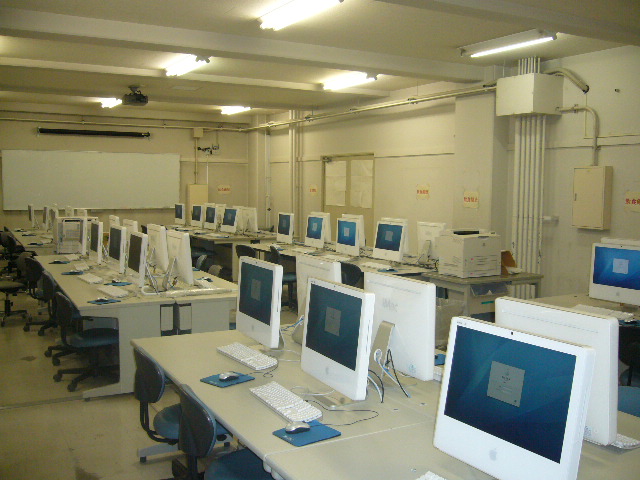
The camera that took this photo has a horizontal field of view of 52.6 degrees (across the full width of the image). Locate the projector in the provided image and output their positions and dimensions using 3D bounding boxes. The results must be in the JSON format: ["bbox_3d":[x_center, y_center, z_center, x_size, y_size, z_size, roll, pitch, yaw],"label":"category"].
[{"bbox_3d":[-2.879,-2.242,10.132,0.360,0.310,0.300,-2,6,-29],"label":"projector"}]

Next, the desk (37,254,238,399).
[{"bbox_3d":[-1.950,0.656,6.556,1.400,0.680,3.600,-2,6,-28],"label":"desk"}]

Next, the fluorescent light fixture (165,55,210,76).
[{"bbox_3d":[-1.629,-2.138,7.945,0.220,0.100,1.250,-2,6,-28],"label":"fluorescent light fixture"}]

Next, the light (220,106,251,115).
[{"bbox_3d":[-1.635,-2.557,12.682,0.220,0.100,1.250,-2,6,-28],"label":"light"}]

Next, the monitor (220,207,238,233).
[{"bbox_3d":[-1.522,-0.314,11.259,0.185,0.472,0.493,-3,6,-33],"label":"monitor"}]

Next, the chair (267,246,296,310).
[{"bbox_3d":[-0.403,0.486,8.326,0.570,0.740,0.550,0,5,-4],"label":"chair"}]

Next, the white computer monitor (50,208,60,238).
[{"bbox_3d":[-3.889,-0.221,9.602,0.180,0.455,0.490,-2,6,-28],"label":"white computer monitor"}]

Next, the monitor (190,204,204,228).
[{"bbox_3d":[-2.350,-0.442,12.690,0.185,0.472,0.493,-2,6,-30],"label":"monitor"}]

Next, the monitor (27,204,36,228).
[{"bbox_3d":[-5.283,-0.411,12.006,0.185,0.472,0.493,-2,5,-29],"label":"monitor"}]

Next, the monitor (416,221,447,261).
[{"bbox_3d":[1.161,0.066,6.725,0.180,0.455,0.490,-2,6,-28],"label":"monitor"}]

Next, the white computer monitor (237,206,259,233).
[{"bbox_3d":[-1.154,-0.317,10.890,0.180,0.455,0.490,-2,6,-28],"label":"white computer monitor"}]

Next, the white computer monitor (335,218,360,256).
[{"bbox_3d":[0.393,-0.004,7.714,0.190,0.472,0.493,-2,6,-27],"label":"white computer monitor"}]

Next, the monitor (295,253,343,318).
[{"bbox_3d":[-0.033,0.350,3.750,0.180,0.480,0.490,-2,6,-27],"label":"monitor"}]

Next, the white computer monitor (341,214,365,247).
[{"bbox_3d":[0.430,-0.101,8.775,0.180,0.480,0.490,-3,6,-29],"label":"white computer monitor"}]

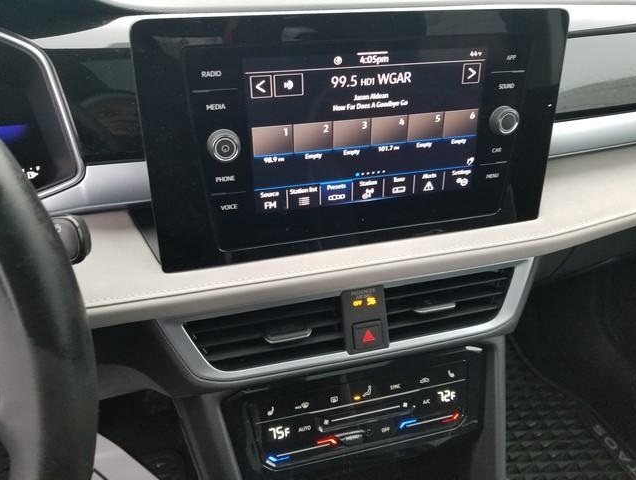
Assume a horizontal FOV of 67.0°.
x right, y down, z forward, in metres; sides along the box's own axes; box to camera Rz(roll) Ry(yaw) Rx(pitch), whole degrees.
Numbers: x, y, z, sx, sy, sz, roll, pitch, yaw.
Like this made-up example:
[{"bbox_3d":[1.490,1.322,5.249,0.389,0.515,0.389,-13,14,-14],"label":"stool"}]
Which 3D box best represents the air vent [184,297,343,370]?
[{"bbox_3d":[-0.042,0.076,0.407,0.131,0.052,0.030,-7,15,-13],"label":"air vent"}]

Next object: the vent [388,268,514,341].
[{"bbox_3d":[0.118,0.055,0.444,0.131,0.052,0.030,-7,15,-13],"label":"vent"}]

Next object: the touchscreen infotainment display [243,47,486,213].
[{"bbox_3d":[0.037,-0.079,0.347,0.174,0.104,0.010,-7,23,-13],"label":"touchscreen infotainment display"}]

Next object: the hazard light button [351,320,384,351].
[{"bbox_3d":[0.043,0.079,0.414,0.026,0.025,0.010,-7,14,-13],"label":"hazard light button"}]

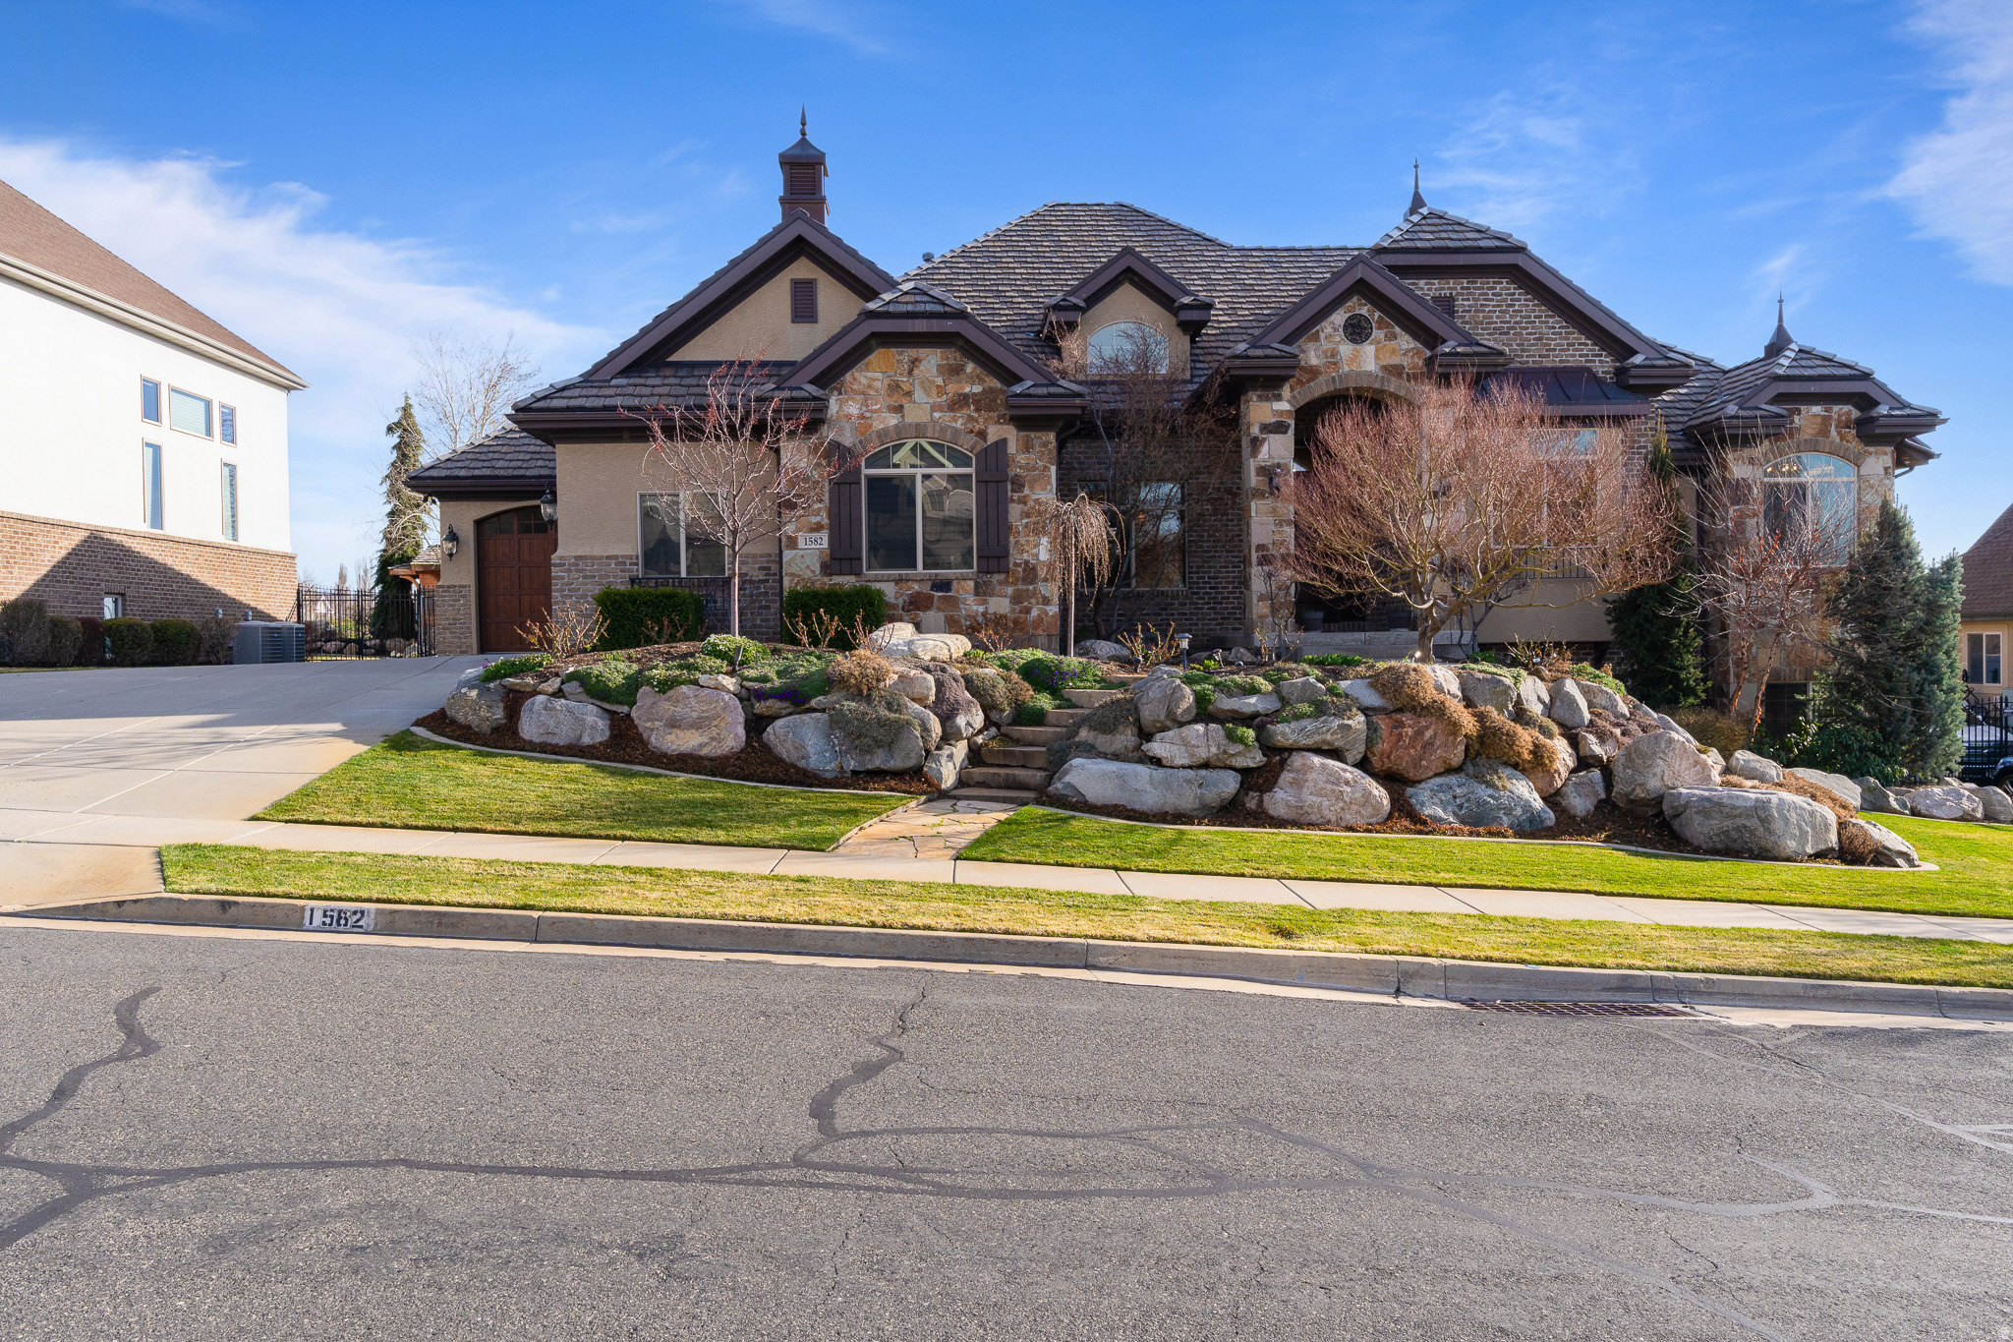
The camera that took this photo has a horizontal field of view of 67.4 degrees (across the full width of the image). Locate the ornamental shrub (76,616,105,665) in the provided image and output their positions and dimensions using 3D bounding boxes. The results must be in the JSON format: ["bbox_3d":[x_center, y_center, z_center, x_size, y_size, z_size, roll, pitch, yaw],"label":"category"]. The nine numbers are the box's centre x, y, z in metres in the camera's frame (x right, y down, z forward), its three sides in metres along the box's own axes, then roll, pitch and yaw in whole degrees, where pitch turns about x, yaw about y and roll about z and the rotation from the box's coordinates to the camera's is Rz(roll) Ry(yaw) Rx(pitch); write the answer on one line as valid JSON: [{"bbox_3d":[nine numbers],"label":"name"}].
[{"bbox_3d":[-14.516,-0.473,23.900,0.700,0.790,0.720,0,0,0],"label":"ornamental shrub"}]

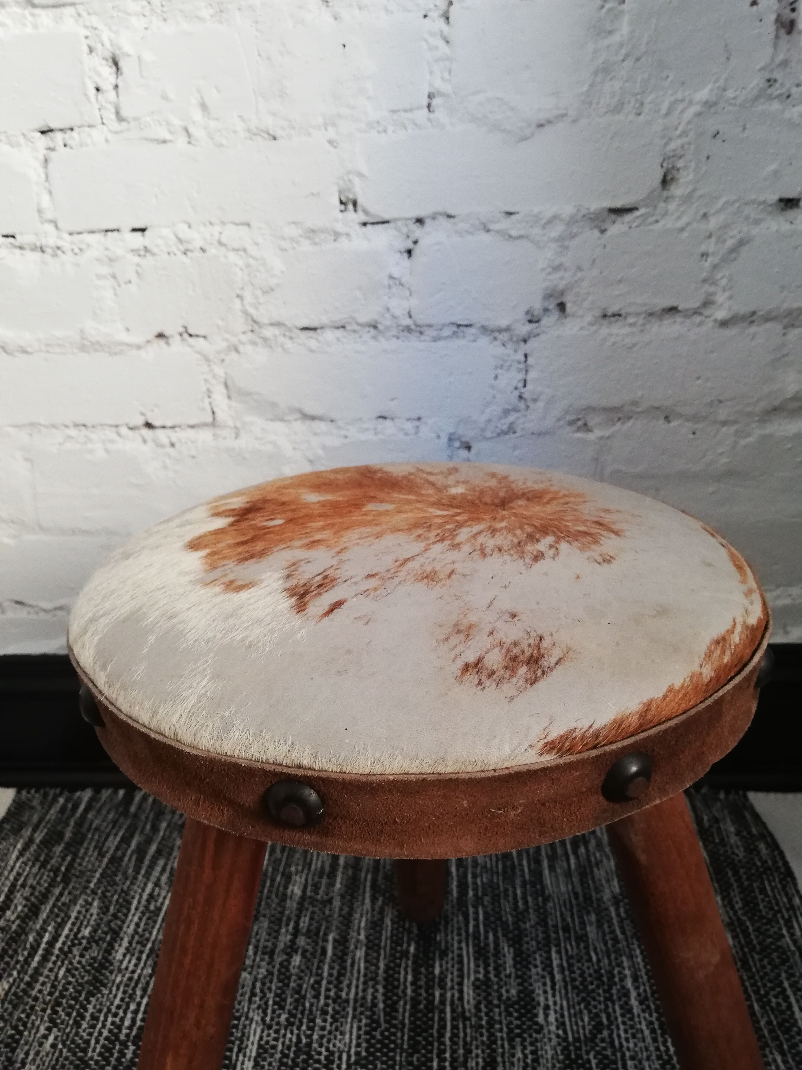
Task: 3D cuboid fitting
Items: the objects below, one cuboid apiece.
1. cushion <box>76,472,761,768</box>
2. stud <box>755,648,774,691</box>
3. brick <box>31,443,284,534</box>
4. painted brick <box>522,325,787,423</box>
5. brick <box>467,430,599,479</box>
[{"bbox_3d":[0.006,0.008,0.325,0.262,0.036,0.262,-3,22,0],"label":"cushion"},{"bbox_3d":[0.120,0.043,0.267,0.006,0.017,0.017,10,25,29],"label":"stud"},{"bbox_3d":[-0.205,-0.062,0.736,0.217,0.072,0.102,-1,22,4],"label":"brick"},{"bbox_3d":[0.204,-0.148,0.677,0.202,0.068,0.102,-1,22,4],"label":"painted brick"},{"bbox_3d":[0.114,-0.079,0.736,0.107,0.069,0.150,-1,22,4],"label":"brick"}]

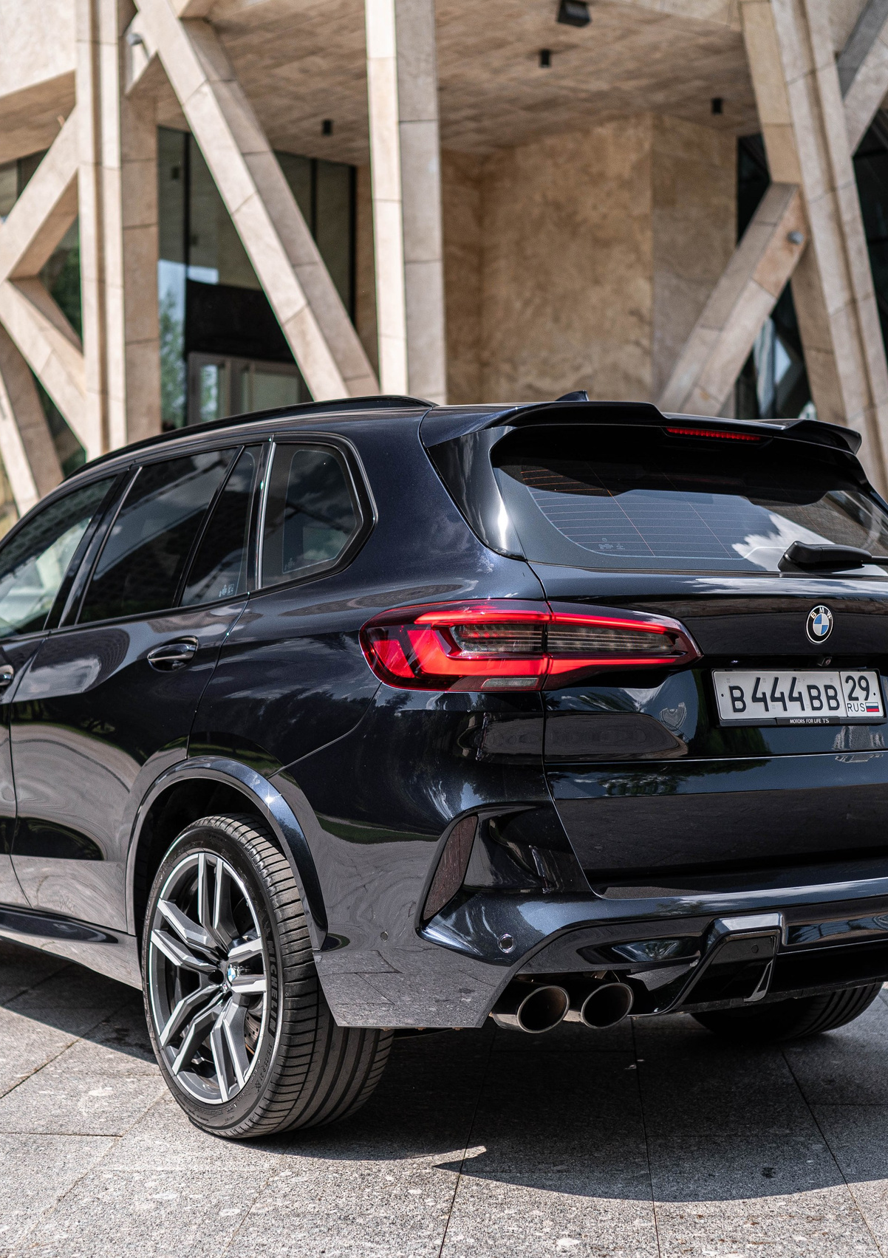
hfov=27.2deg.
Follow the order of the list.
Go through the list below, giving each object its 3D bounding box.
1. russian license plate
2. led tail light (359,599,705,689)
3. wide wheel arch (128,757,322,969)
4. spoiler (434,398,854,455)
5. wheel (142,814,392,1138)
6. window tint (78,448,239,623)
[{"bbox_3d":[0.795,0.150,4.078,0.530,0.125,0.020,0,-8,-36],"label":"russian license plate"},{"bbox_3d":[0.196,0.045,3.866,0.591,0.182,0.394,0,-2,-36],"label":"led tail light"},{"bbox_3d":[-0.502,0.556,4.245,0.099,0.512,0.916,0,-2,-36],"label":"wide wheel arch"},{"bbox_3d":[0.541,-0.465,4.436,1.231,0.123,0.355,0,-2,-36],"label":"spoiler"},{"bbox_3d":[-0.439,0.810,4.356,0.310,0.740,0.740,0,-2,-36],"label":"wheel"},{"bbox_3d":[-0.768,-0.242,4.917,0.059,0.473,0.640,29,-18,-32],"label":"window tint"}]

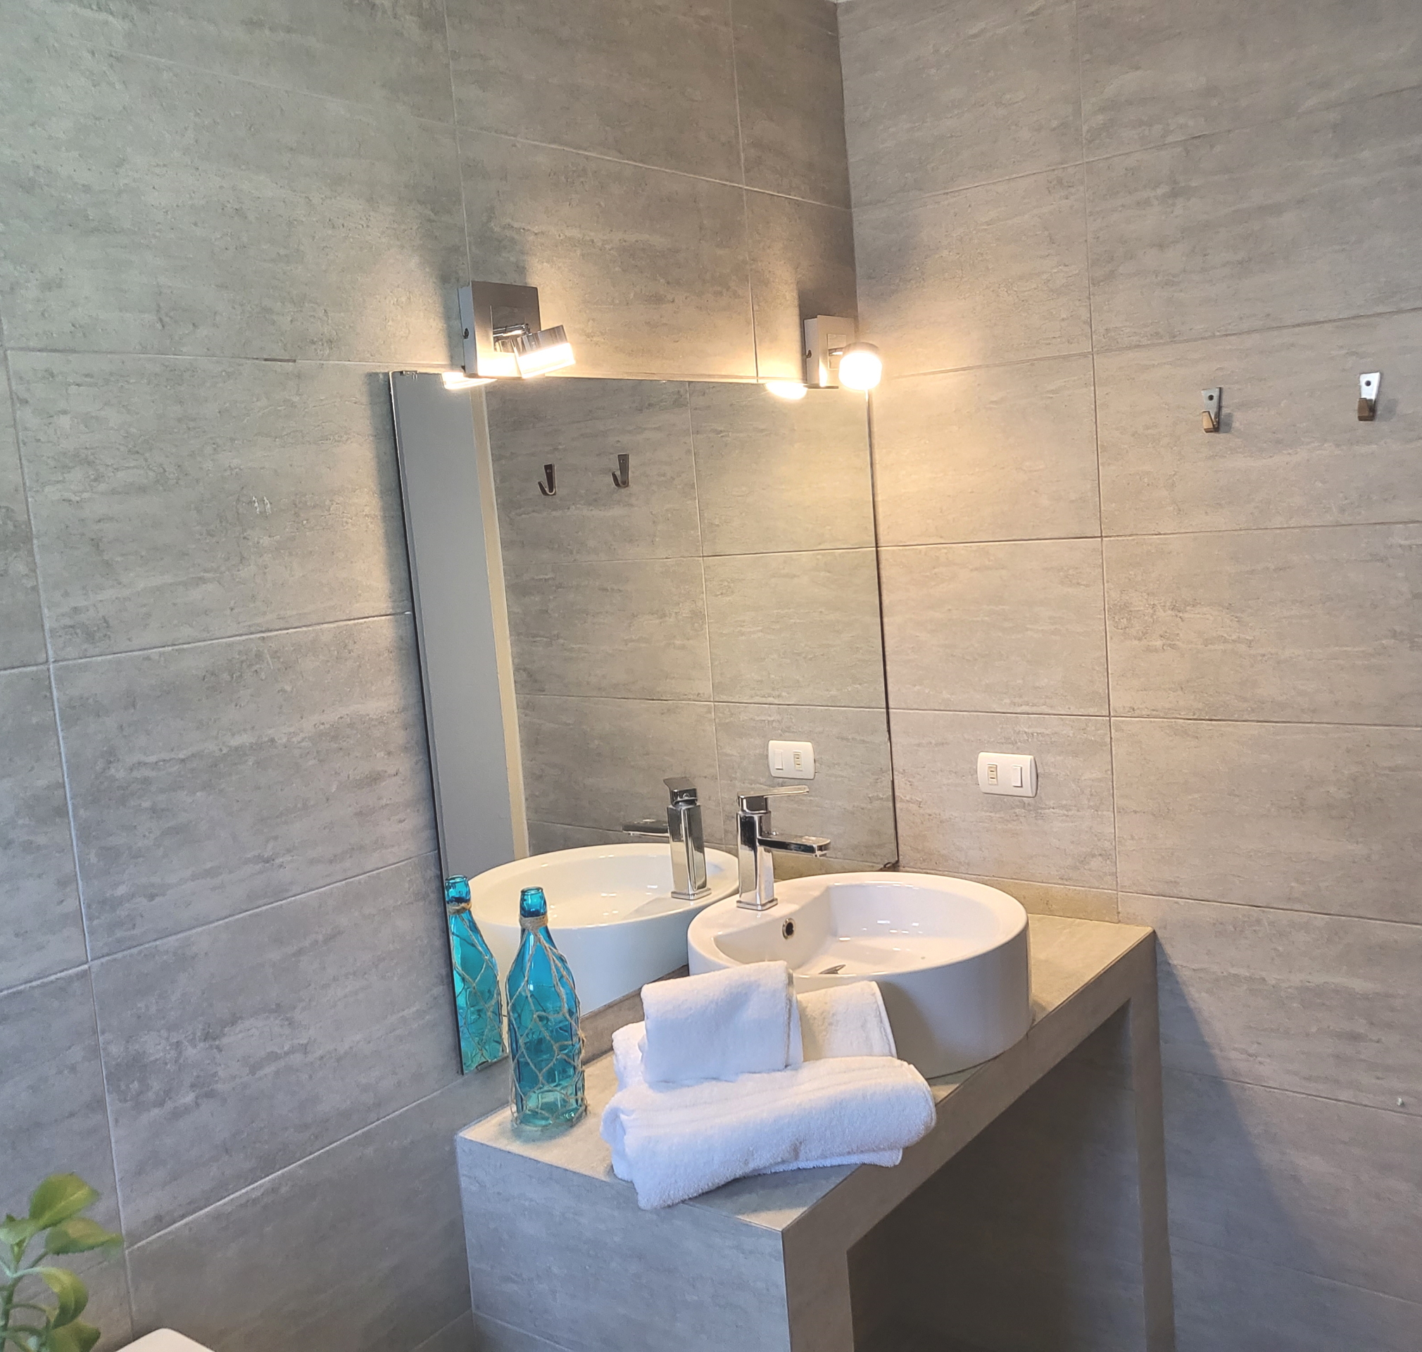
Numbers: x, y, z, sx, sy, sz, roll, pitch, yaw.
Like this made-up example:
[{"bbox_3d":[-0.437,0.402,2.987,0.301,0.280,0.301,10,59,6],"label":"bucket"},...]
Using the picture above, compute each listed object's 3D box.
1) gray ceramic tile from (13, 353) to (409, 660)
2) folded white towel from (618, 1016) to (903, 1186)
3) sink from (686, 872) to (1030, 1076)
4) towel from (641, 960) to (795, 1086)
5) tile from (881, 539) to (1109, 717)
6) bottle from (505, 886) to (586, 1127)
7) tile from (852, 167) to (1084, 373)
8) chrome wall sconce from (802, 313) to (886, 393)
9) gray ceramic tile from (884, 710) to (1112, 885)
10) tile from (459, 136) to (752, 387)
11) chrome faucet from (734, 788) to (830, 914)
[{"bbox_3d":[-0.471,-0.202,1.524,0.010,0.300,0.601,1,9,38],"label":"gray ceramic tile"},{"bbox_3d":[0.059,0.518,1.590,0.340,0.090,0.145,-6,7,-15],"label":"folded white towel"},{"bbox_3d":[0.217,0.430,1.998,0.492,0.146,0.492,-4,7,1],"label":"sink"},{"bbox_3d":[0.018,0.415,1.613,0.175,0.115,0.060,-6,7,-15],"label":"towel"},{"bbox_3d":[0.490,-0.081,2.398,0.435,0.299,0.010,1,9,38],"label":"tile"},{"bbox_3d":[-0.214,0.422,1.733,0.088,0.290,0.088,-5,7,1],"label":"bottle"},{"bbox_3d":[0.443,-0.677,2.325,0.435,0.299,0.010,1,9,38],"label":"tile"},{"bbox_3d":[0.245,-0.559,2.333,0.120,0.124,0.119,1,9,38],"label":"chrome wall sconce"},{"bbox_3d":[0.514,0.217,2.434,0.435,0.299,0.010,1,9,38],"label":"gray ceramic tile"},{"bbox_3d":[-0.126,-0.588,1.967,0.010,0.299,0.609,1,9,38],"label":"tile"},{"bbox_3d":[0.107,0.262,2.051,0.159,0.193,0.046,1,9,38],"label":"chrome faucet"}]

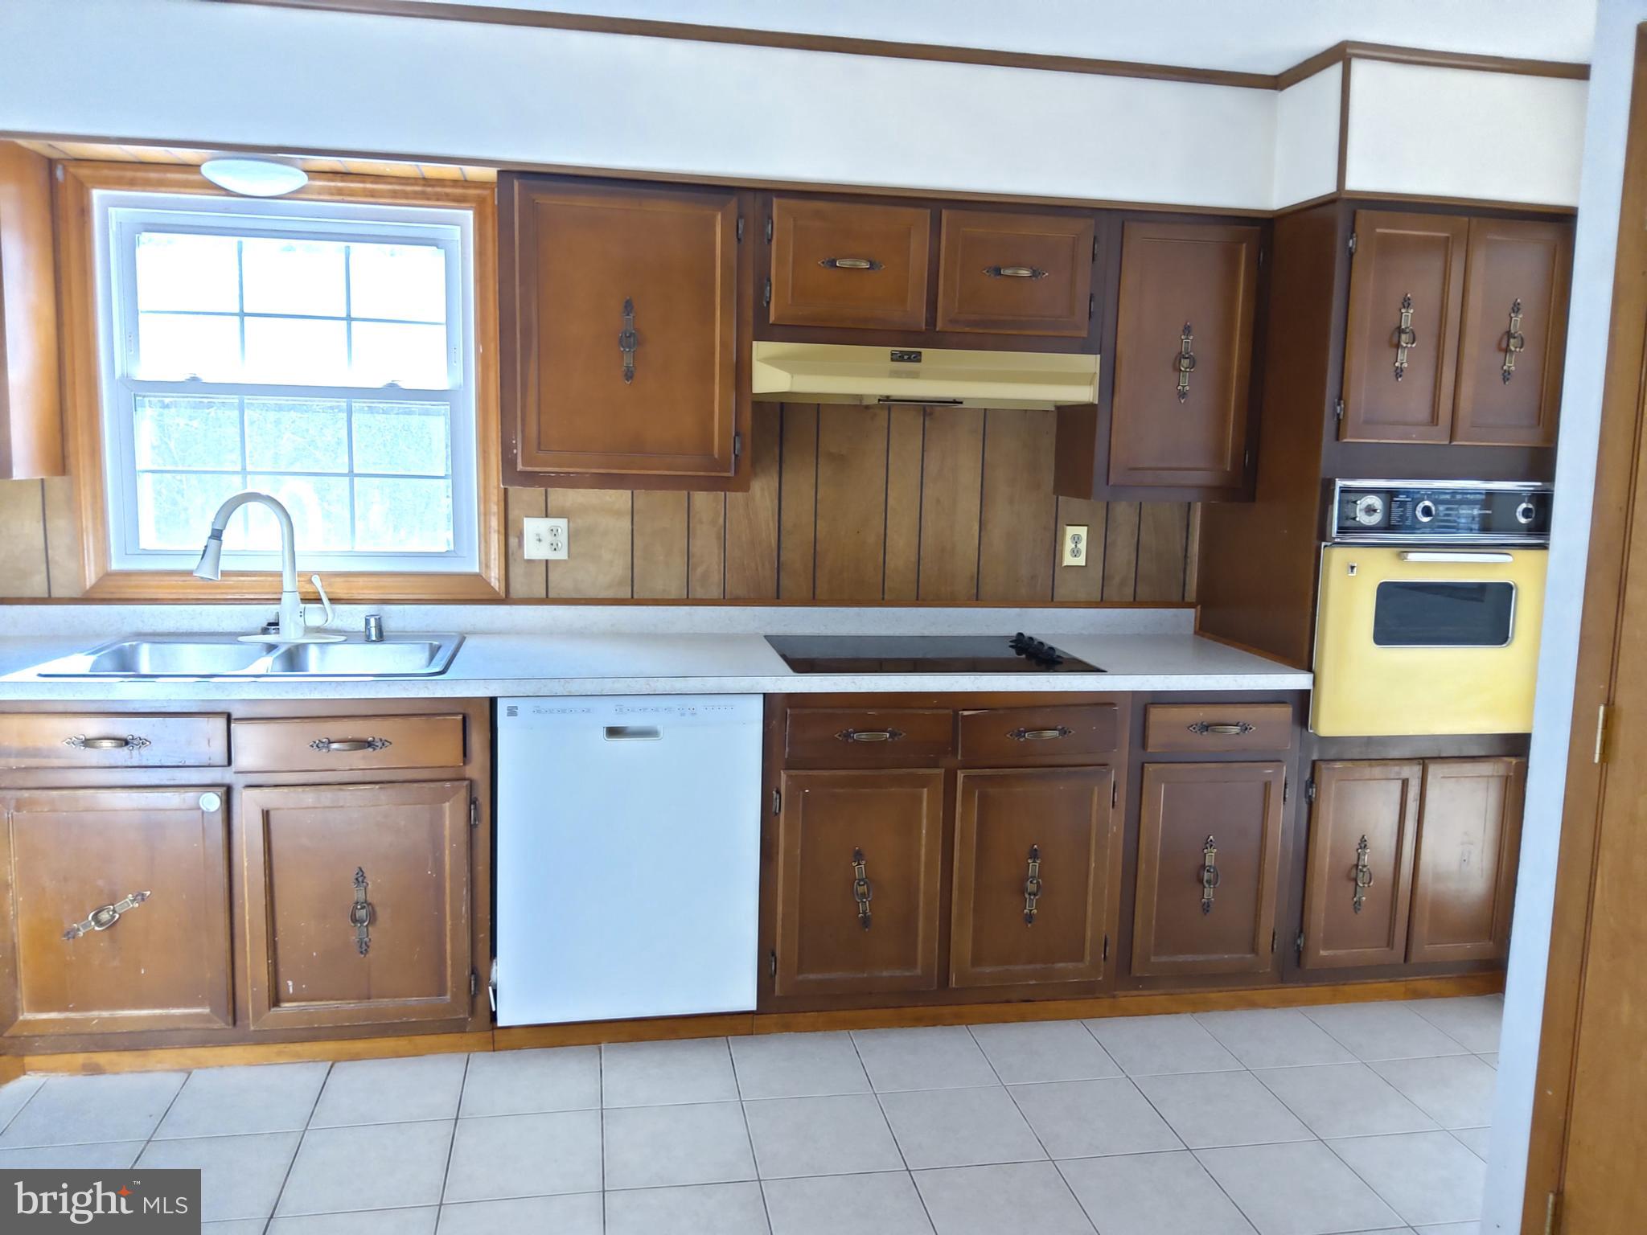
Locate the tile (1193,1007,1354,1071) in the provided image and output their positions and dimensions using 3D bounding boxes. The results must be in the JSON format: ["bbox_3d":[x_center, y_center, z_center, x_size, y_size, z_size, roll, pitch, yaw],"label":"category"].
[{"bbox_3d":[1.145,1.070,3.140,0.301,0.009,0.295,0,8,-10],"label":"tile"}]

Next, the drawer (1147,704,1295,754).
[{"bbox_3d":[0.946,0.248,3.262,0.392,0.118,0.400,0,8,-10],"label":"drawer"}]

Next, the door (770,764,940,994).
[{"bbox_3d":[0.091,0.645,3.006,0.402,0.559,0.025,0,7,-10],"label":"door"}]

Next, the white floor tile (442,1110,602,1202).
[{"bbox_3d":[-0.603,1.099,2.518,0.303,0.010,0.303,0,8,-10],"label":"white floor tile"}]

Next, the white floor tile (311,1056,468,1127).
[{"bbox_3d":[-0.960,1.059,2.765,0.303,0.010,0.297,0,8,-10],"label":"white floor tile"}]

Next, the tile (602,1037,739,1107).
[{"bbox_3d":[-0.356,1.060,2.864,0.303,0.010,0.293,0,8,-10],"label":"tile"}]

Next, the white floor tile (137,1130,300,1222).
[{"bbox_3d":[-1.208,1.099,2.417,0.303,0.010,0.303,0,8,-10],"label":"white floor tile"}]

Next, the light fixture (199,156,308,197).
[{"bbox_3d":[-1.355,-1.050,2.966,0.244,0.091,0.244,0,8,-10],"label":"light fixture"}]

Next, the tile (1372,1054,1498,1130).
[{"bbox_3d":[1.497,1.112,2.899,0.301,0.009,0.301,0,8,-10],"label":"tile"}]

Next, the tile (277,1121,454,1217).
[{"bbox_3d":[-0.903,1.096,2.463,0.303,0.010,0.303,0,8,-10],"label":"tile"}]

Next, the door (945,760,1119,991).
[{"bbox_3d":[0.520,0.648,3.083,0.401,0.554,0.025,0,7,-10],"label":"door"}]

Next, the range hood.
[{"bbox_3d":[0.263,-0.631,3.239,0.918,0.137,0.444,0,8,-10],"label":"range hood"}]

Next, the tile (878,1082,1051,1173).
[{"bbox_3d":[0.297,1.106,2.684,0.303,0.010,0.303,0,8,-10],"label":"tile"}]

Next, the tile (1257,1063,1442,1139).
[{"bbox_3d":[1.199,1.113,2.853,0.303,0.010,0.303,0,8,-10],"label":"tile"}]

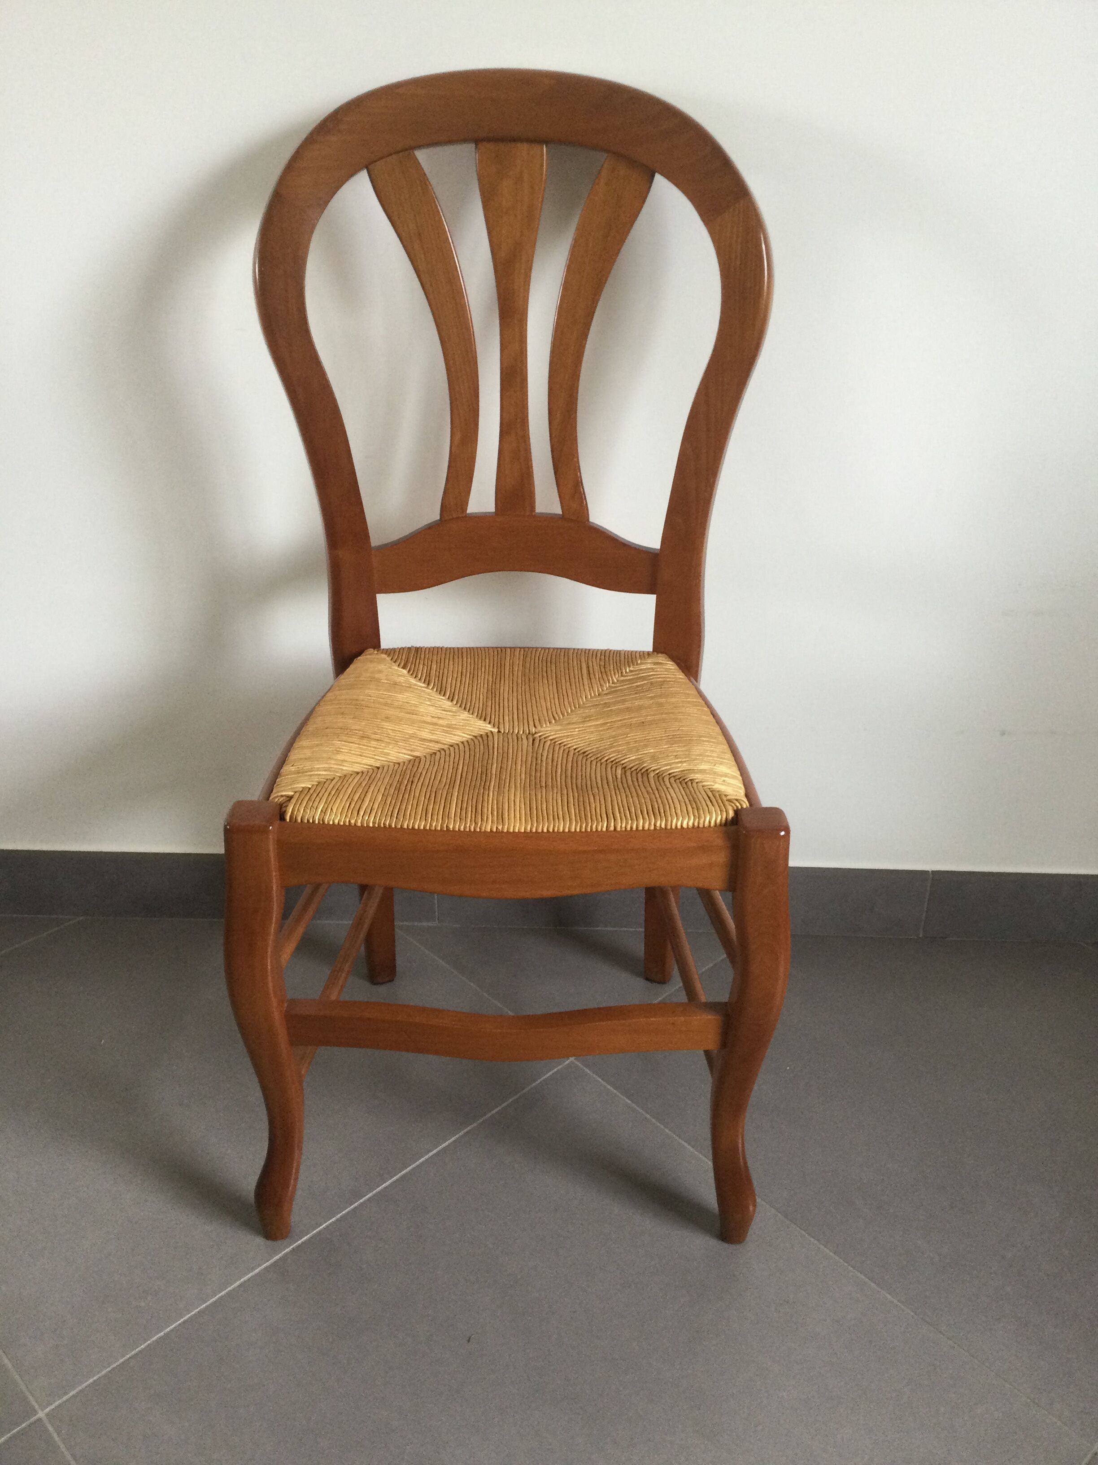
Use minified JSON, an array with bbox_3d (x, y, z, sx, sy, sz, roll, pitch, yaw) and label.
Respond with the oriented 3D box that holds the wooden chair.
[{"bbox_3d":[-0.034,-0.050,1.173,0.462,0.956,0.455,1,29,1],"label":"wooden chair"}]

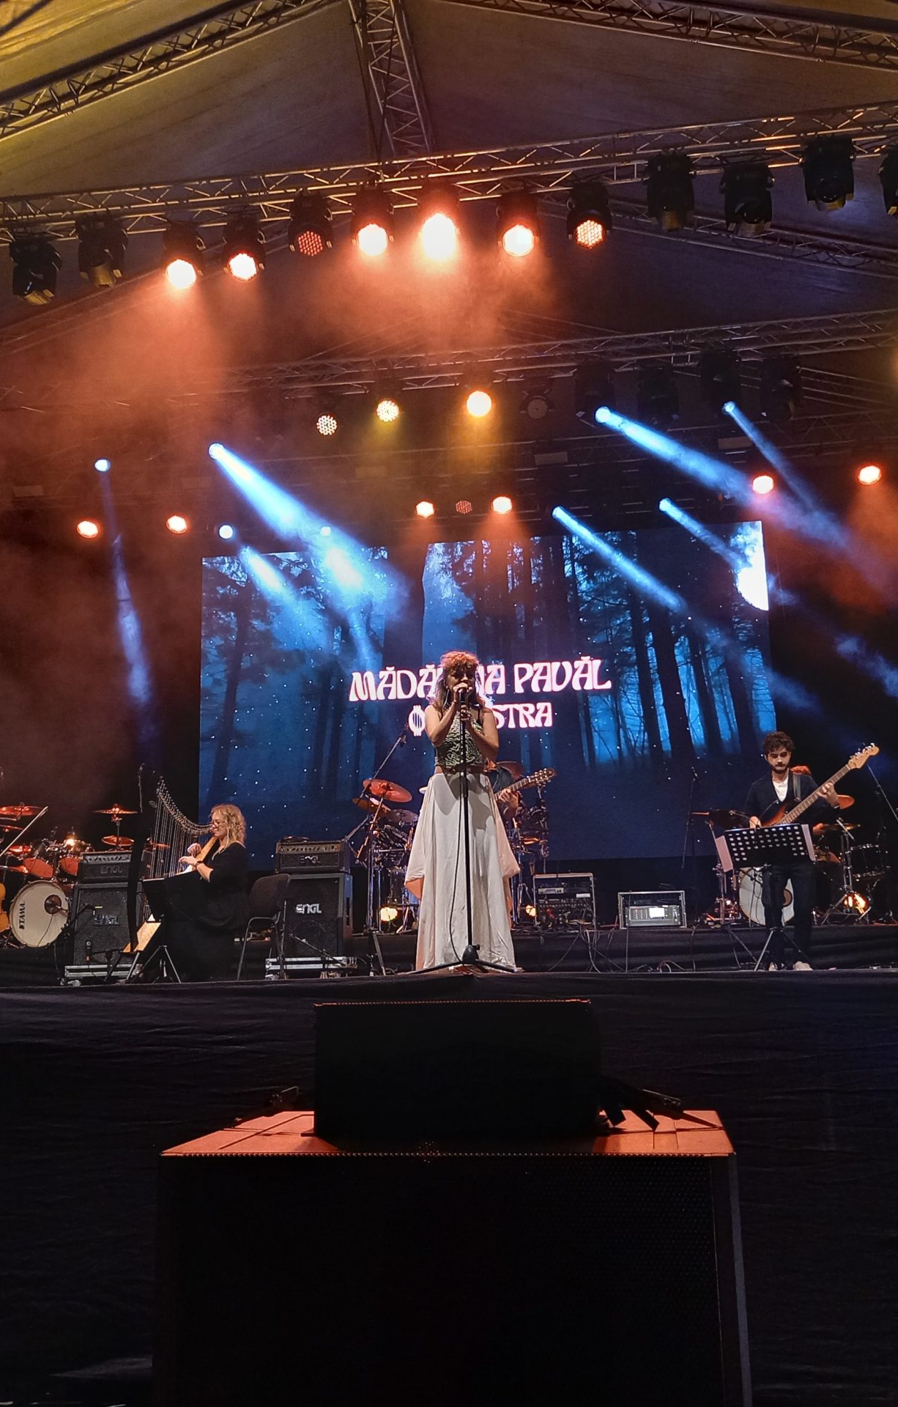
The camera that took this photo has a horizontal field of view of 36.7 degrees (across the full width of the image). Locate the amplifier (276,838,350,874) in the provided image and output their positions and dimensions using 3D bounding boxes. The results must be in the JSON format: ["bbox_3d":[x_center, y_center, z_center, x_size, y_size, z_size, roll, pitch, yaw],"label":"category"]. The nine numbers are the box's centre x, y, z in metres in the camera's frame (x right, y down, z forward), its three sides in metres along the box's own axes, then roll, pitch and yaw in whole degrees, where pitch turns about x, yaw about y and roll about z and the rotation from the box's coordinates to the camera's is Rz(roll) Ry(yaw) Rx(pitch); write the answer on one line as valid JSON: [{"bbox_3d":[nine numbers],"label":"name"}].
[{"bbox_3d":[-1.182,1.357,11.900,0.580,0.270,0.260,-3,-12,6],"label":"amplifier"}]

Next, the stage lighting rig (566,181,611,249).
[{"bbox_3d":[1.080,-3.791,10.500,0.340,0.430,0.300,-3,-12,6],"label":"stage lighting rig"}]

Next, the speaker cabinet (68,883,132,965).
[{"bbox_3d":[-3.328,2.198,13.464,0.710,0.780,0.370,-3,-12,6],"label":"speaker cabinet"}]

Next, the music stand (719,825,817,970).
[{"bbox_3d":[2.081,1.286,8.850,0.550,0.950,0.450,-7,-14,25],"label":"music stand"}]

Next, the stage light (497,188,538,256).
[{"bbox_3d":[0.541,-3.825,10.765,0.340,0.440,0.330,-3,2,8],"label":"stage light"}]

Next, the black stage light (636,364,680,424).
[{"bbox_3d":[2.078,-3.079,13.500,0.370,0.480,0.330,-3,-12,6],"label":"black stage light"}]

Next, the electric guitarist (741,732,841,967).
[{"bbox_3d":[2.534,1.086,10.031,0.660,1.750,0.500,-5,-12,17],"label":"electric guitarist"}]

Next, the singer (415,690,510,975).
[{"bbox_3d":[0.081,0.576,7.140,0.560,1.680,0.480,-2,-12,4],"label":"singer"}]

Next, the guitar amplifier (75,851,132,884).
[{"bbox_3d":[-3.035,1.473,12.150,0.570,0.260,0.260,-1,-12,-2],"label":"guitar amplifier"}]

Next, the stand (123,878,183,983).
[{"bbox_3d":[-1.998,1.557,9.353,0.470,0.770,0.400,-9,-14,32],"label":"stand"}]

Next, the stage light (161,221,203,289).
[{"bbox_3d":[-2.200,-3.706,11.174,0.350,0.460,0.280,-1,-12,-2],"label":"stage light"}]

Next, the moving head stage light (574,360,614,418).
[{"bbox_3d":[1.442,-3.106,13.428,0.370,0.560,0.340,2,-12,-13],"label":"moving head stage light"}]

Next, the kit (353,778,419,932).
[{"bbox_3d":[-0.014,1.416,12.913,1.750,1.460,1.400,-3,-12,8],"label":"kit"}]

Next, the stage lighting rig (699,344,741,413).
[{"bbox_3d":[2.642,-3.178,13.250,0.360,0.540,0.320,2,-13,-17],"label":"stage lighting rig"}]

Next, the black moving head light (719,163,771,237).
[{"bbox_3d":[2.292,-3.880,10.462,0.370,0.530,0.310,-3,-11,8],"label":"black moving head light"}]

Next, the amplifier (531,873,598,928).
[{"bbox_3d":[1.030,1.771,12.100,0.540,0.490,0.420,-3,-12,7],"label":"amplifier"}]

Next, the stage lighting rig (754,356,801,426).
[{"bbox_3d":[3.252,-3.125,13.414,0.380,0.590,0.340,0,-11,-4],"label":"stage lighting rig"}]

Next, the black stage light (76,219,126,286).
[{"bbox_3d":[-2.830,-3.670,11.015,0.390,0.470,0.330,-2,-7,3],"label":"black stage light"}]

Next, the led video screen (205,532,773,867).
[{"bbox_3d":[0.351,-0.074,16.052,6.856,3.892,0.180,-3,-12,8],"label":"led video screen"}]

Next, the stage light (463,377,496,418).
[{"bbox_3d":[0.308,-3.100,13.652,0.320,0.400,0.300,-2,-1,5],"label":"stage light"}]

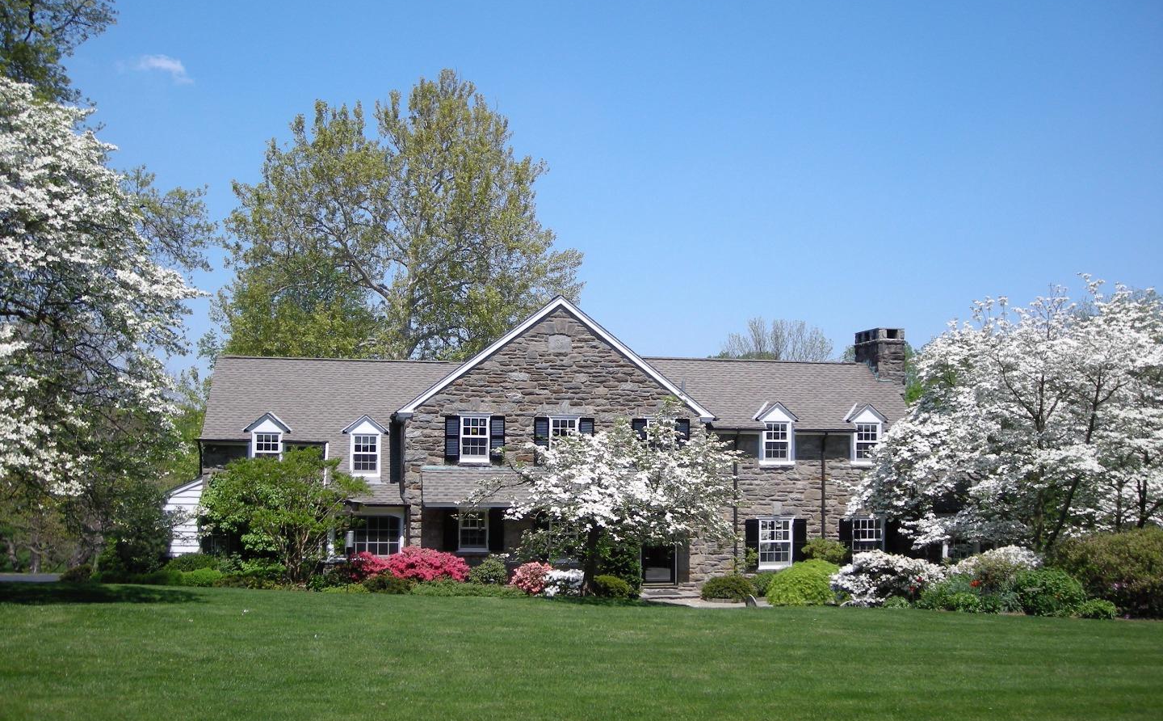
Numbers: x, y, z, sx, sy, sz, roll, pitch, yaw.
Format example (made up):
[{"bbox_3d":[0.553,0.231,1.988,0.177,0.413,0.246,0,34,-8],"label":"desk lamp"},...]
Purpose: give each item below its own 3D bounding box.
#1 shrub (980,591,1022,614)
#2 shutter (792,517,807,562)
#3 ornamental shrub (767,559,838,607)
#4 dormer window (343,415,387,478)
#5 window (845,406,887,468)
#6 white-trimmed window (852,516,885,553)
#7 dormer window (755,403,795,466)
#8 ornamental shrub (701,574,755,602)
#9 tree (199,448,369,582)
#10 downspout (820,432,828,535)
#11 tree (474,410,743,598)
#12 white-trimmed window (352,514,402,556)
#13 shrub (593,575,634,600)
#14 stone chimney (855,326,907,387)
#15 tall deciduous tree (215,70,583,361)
[{"bbox_3d":[11.209,6.478,31.400,1.141,0.588,0.900,1,-6,-11],"label":"shrub"},{"bbox_3d":[6.707,5.588,36.221,0.474,1.425,0.050,1,-6,-11],"label":"shutter"},{"bbox_3d":[6.515,6.556,34.700,2.170,1.390,2.000,1,-3,-9],"label":"ornamental shrub"},{"bbox_3d":[-6.675,2.665,36.300,1.430,1.940,1.800,1,-3,-9],"label":"dormer window"},{"bbox_3d":[8.798,2.362,37.041,1.330,1.918,1.000,2,-4,-12],"label":"window"},{"bbox_3d":[8.885,5.547,36.446,1.120,1.424,0.150,2,-4,-12],"label":"white-trimmed window"},{"bbox_3d":[5.951,2.329,36.808,1.319,1.950,0.950,1,-6,-11],"label":"dormer window"},{"bbox_3d":[4.330,6.690,34.700,1.596,0.780,1.500,1,-6,-11],"label":"ornamental shrub"},{"bbox_3d":[-8.035,4.189,31.800,4.500,3.650,3.800,1,-4,-10],"label":"tree"},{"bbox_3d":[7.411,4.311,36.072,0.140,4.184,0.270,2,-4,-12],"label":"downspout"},{"bbox_3d":[0.579,3.950,33.300,7.670,5.350,6.900,1,-3,-9],"label":"tree"},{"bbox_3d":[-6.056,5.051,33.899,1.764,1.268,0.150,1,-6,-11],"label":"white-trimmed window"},{"bbox_3d":[0.944,6.632,34.400,1.220,0.740,1.150,1,-3,-9],"label":"shrub"},{"bbox_3d":[10.164,-0.065,39.999,1.000,1.900,1.800,2,-4,-12],"label":"stone chimney"},{"bbox_3d":[-9.375,-2.963,59.149,18.401,23.484,17.500,2,-4,-12],"label":"tall deciduous tree"}]

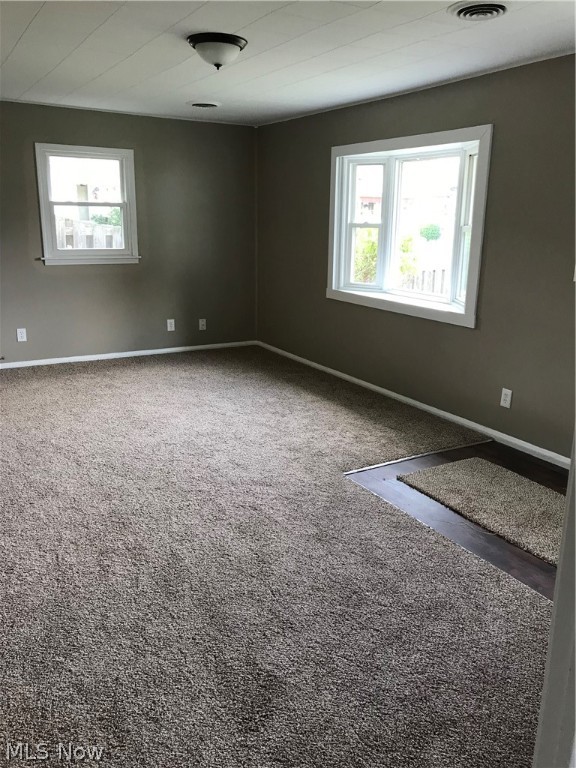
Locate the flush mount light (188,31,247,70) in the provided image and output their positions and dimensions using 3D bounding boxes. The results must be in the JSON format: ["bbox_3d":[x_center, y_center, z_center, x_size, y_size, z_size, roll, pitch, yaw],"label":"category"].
[{"bbox_3d":[-0.384,-1.806,3.416,0.330,0.145,0.330,1,15,0],"label":"flush mount light"}]

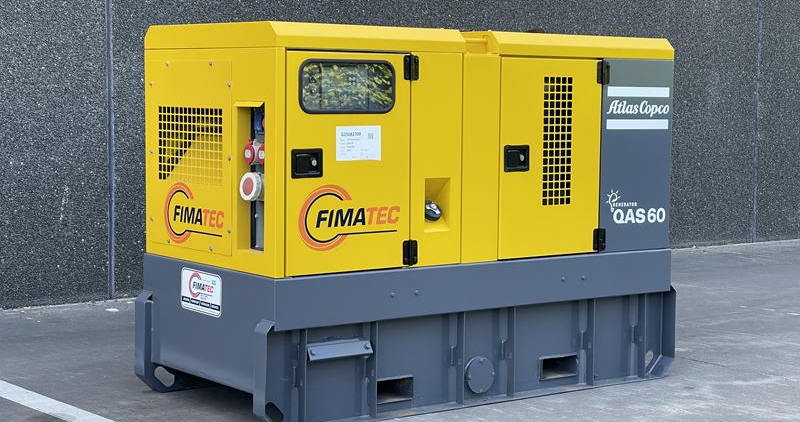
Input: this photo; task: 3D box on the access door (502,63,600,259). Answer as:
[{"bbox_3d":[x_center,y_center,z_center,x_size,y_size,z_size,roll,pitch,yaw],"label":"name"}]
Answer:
[{"bbox_3d":[0.666,-0.238,6.561,0.618,0.883,0.049,-3,6,-38],"label":"access door"}]

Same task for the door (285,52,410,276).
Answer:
[{"bbox_3d":[-0.207,-0.196,5.889,0.610,0.881,0.049,-3,6,-38],"label":"door"}]

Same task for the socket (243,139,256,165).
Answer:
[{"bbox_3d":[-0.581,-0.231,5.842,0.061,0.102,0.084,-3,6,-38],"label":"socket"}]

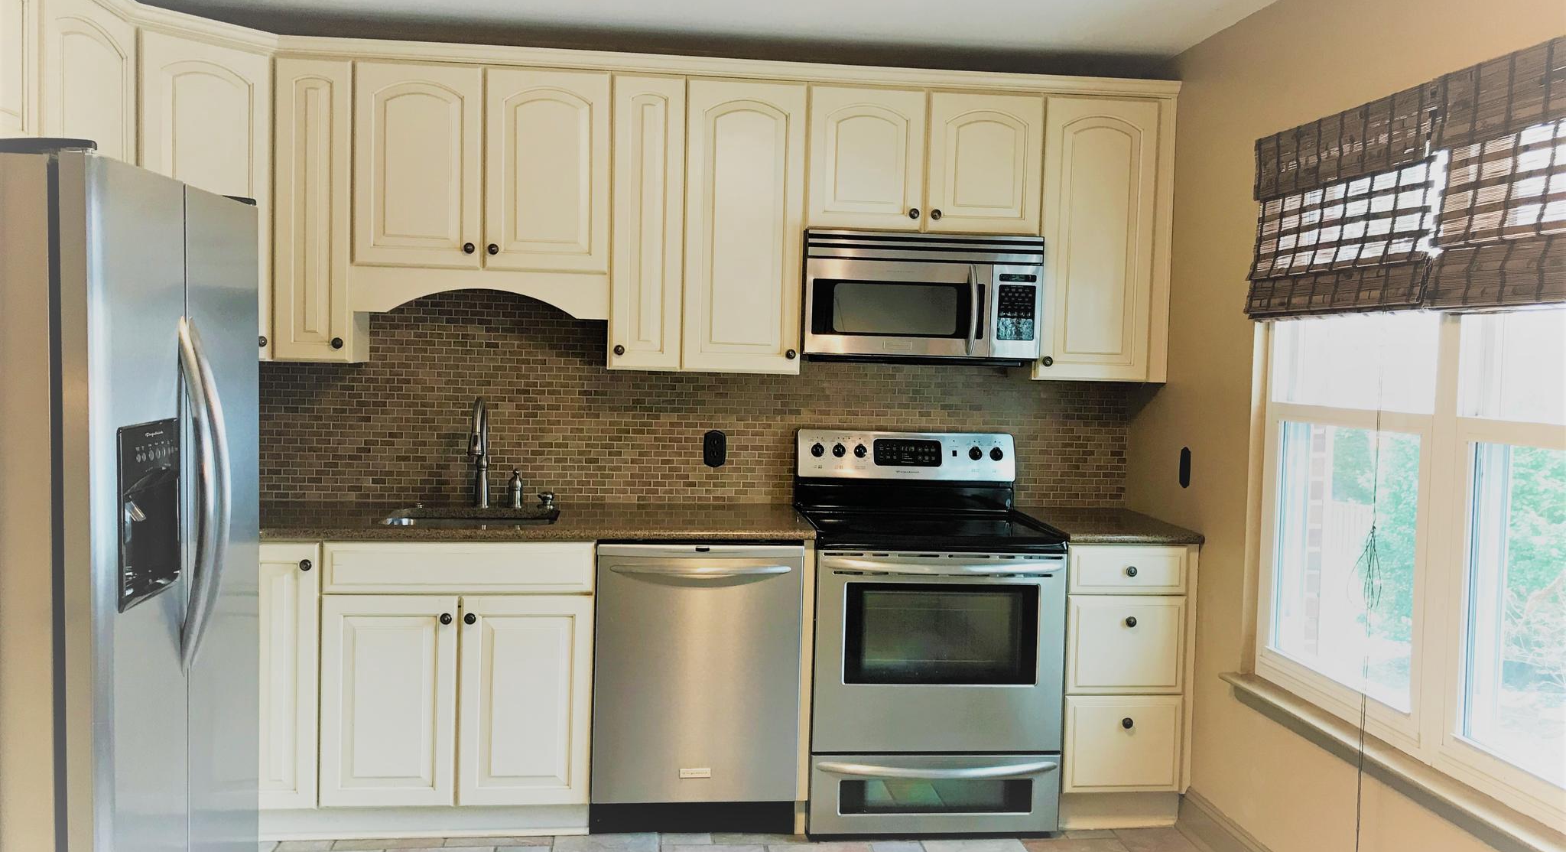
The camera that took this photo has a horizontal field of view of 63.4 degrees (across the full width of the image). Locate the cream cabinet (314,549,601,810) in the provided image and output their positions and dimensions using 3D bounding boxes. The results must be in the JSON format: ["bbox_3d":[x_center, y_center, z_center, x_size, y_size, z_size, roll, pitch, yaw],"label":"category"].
[{"bbox_3d":[-0.969,0.735,3.942,0.780,0.857,0.625,1,3,-6],"label":"cream cabinet"}]

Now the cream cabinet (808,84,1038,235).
[{"bbox_3d":[0.437,-0.843,4.160,0.767,0.457,0.318,1,3,-7],"label":"cream cabinet"}]

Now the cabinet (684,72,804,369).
[{"bbox_3d":[-0.137,-0.627,4.104,0.380,0.908,0.318,1,3,-7],"label":"cabinet"}]

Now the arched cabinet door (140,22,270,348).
[{"bbox_3d":[-1.655,-0.640,3.635,0.025,0.896,0.367,4,4,38],"label":"arched cabinet door"}]

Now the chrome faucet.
[{"bbox_3d":[-0.966,0.091,4.030,0.058,0.365,0.250,1,3,-6],"label":"chrome faucet"}]

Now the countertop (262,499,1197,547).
[{"bbox_3d":[-0.297,0.301,3.977,3.101,0.036,0.631,1,3,-7],"label":"countertop"}]

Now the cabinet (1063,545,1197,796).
[{"bbox_3d":[1.016,0.730,4.165,0.413,0.783,0.612,1,3,-7],"label":"cabinet"}]

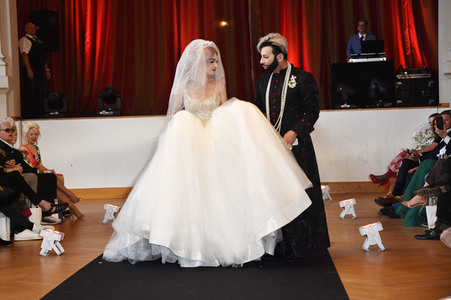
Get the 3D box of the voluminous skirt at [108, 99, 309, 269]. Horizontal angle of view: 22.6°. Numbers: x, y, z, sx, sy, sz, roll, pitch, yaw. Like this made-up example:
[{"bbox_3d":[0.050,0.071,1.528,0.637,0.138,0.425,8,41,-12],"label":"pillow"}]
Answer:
[{"bbox_3d":[-0.134,0.194,9.400,1.700,1.410,1.200,-1,1,4],"label":"voluminous skirt"}]

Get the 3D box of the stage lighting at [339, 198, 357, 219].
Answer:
[{"bbox_3d":[1.462,0.693,13.450,0.210,0.237,0.205,-1,1,2],"label":"stage lighting"}]

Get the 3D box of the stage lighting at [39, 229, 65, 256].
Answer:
[{"bbox_3d":[-1.535,0.809,9.980,0.210,0.237,0.205,-1,1,2],"label":"stage lighting"}]

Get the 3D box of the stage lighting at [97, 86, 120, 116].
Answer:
[{"bbox_3d":[-2.025,-0.847,19.750,0.410,0.490,0.360,-1,1,2],"label":"stage lighting"}]

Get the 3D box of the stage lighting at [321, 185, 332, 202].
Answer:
[{"bbox_3d":[1.531,0.650,17.200,0.210,0.237,0.205,-1,1,2],"label":"stage lighting"}]

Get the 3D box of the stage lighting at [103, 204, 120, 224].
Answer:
[{"bbox_3d":[-1.373,0.765,13.600,0.210,0.237,0.205,-1,1,2],"label":"stage lighting"}]

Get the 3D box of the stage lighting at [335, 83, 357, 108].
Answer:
[{"bbox_3d":[2.096,-0.937,19.600,0.350,0.440,0.370,-2,1,-24],"label":"stage lighting"}]

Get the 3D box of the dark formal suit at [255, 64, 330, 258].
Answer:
[{"bbox_3d":[0.570,0.095,9.450,0.580,1.570,0.560,-1,1,24],"label":"dark formal suit"}]

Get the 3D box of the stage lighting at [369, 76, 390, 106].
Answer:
[{"bbox_3d":[2.679,-0.973,19.600,0.370,0.480,0.340,-1,1,33],"label":"stage lighting"}]

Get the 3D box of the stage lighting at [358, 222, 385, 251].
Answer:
[{"bbox_3d":[1.269,0.739,9.740,0.210,0.237,0.205,-1,1,2],"label":"stage lighting"}]

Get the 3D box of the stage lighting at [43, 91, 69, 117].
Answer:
[{"bbox_3d":[-2.979,-0.808,19.800,0.410,0.450,0.360,-1,1,2],"label":"stage lighting"}]

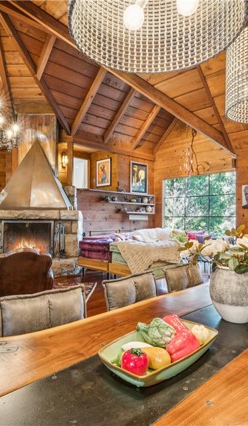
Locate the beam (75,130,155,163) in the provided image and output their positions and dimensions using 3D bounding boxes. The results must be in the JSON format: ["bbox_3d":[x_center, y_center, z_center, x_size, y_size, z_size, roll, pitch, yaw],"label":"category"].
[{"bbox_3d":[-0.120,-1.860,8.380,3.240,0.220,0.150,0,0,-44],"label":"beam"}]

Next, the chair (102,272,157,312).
[{"bbox_3d":[0.235,0.950,2.020,0.530,0.900,0.600,0,0,-42],"label":"chair"}]

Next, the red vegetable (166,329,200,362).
[{"bbox_3d":[0.215,0.485,1.030,0.100,0.090,0.120,0,0,37],"label":"red vegetable"}]

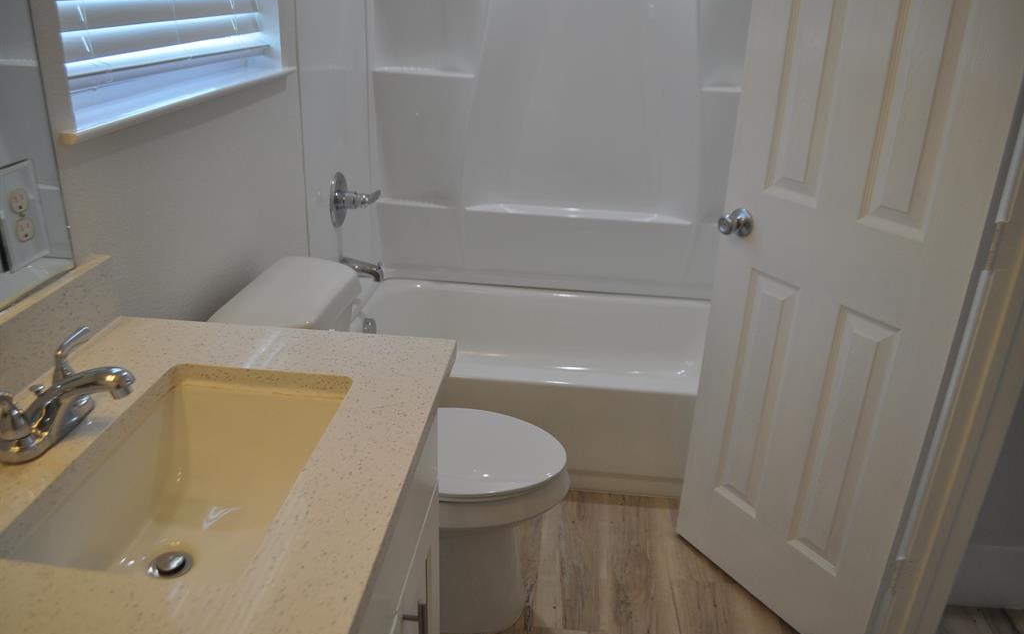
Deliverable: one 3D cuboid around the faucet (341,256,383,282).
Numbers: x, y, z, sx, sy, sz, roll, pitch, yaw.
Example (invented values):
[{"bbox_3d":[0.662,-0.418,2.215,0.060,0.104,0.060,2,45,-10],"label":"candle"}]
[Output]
[{"bbox_3d":[-0.495,-0.160,2.535,0.140,0.071,0.054,4,24,4],"label":"faucet"}]

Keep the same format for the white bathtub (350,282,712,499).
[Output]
[{"bbox_3d":[0.174,0.210,2.638,1.524,0.360,0.767,4,24,4],"label":"white bathtub"}]

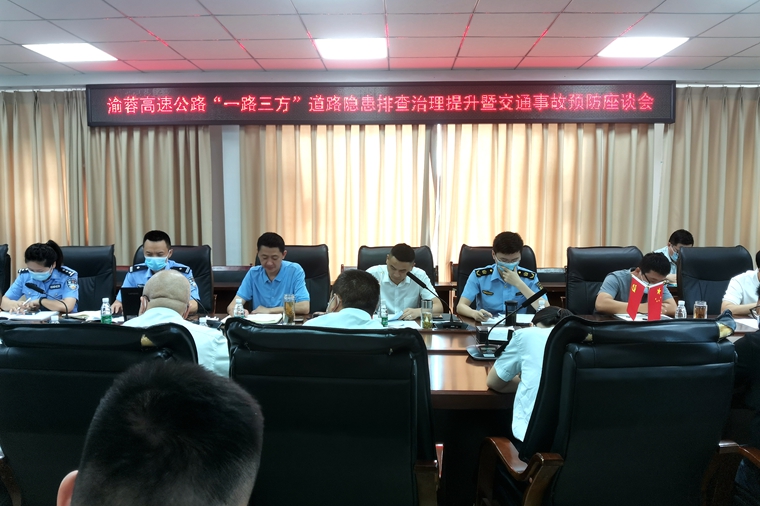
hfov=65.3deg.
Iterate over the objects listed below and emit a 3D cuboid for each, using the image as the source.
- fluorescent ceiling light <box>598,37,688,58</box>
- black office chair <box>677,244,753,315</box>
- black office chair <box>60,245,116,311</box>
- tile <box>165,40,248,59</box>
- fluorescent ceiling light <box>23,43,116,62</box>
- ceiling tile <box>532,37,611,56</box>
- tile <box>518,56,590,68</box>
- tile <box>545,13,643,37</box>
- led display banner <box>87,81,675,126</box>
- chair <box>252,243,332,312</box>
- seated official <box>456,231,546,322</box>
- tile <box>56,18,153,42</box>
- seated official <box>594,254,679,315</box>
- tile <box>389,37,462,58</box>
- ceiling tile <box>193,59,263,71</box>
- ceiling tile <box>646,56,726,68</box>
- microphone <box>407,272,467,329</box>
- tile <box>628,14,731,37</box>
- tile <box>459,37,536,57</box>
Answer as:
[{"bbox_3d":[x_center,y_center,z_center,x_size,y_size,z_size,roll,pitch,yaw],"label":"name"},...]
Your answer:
[{"bbox_3d":[2.167,-1.718,4.873,0.600,0.040,0.600,0,4,2],"label":"fluorescent ceiling light"},{"bbox_3d":[2.447,0.527,4.069,0.670,1.103,0.700,0,5,2],"label":"black office chair"},{"bbox_3d":[-2.290,0.515,4.218,0.670,1.106,0.700,0,5,2],"label":"black office chair"},{"bbox_3d":[-1.442,-1.724,5.007,0.600,0.018,0.600,0,5,2],"label":"tile"},{"bbox_3d":[-2.625,-1.729,5.072,0.600,0.040,0.600,0,5,2],"label":"fluorescent ceiling light"},{"bbox_3d":[1.585,-1.723,4.945,0.600,0.020,0.600,0,5,2],"label":"ceiling tile"},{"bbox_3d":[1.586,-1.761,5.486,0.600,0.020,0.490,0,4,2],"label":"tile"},{"bbox_3d":[1.539,-1.663,4.315,0.600,0.018,0.600,0,5,2],"label":"tile"},{"bbox_3d":[-0.027,-1.426,5.697,5.602,0.400,0.100,0,5,2],"label":"led display banner"},{"bbox_3d":[-0.639,0.552,4.120,0.650,1.160,0.700,0,4,2],"label":"chair"},{"bbox_3d":[0.775,0.489,3.851,0.560,1.250,0.720,0,5,2],"label":"seated official"},{"bbox_3d":[-2.047,-1.680,4.460,0.600,0.020,0.600,0,4,2],"label":"tile"},{"bbox_3d":[1.657,0.568,3.920,0.550,1.160,0.680,0,4,2],"label":"seated official"},{"bbox_3d":[0.367,-1.722,4.950,0.600,0.018,0.600,0,5,2],"label":"tile"},{"bbox_3d":[-1.415,-1.760,5.519,0.600,0.025,0.480,0,4,2],"label":"ceiling tile"},{"bbox_3d":[2.783,-1.748,5.386,0.600,0.025,0.480,0,4,2],"label":"ceiling tile"},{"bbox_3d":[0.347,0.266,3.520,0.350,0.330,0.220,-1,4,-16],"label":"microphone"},{"bbox_3d":[2.149,-1.664,4.329,0.600,0.020,0.600,0,5,2],"label":"tile"},{"bbox_3d":[0.967,-1.714,4.911,0.600,0.025,0.600,0,4,2],"label":"tile"}]

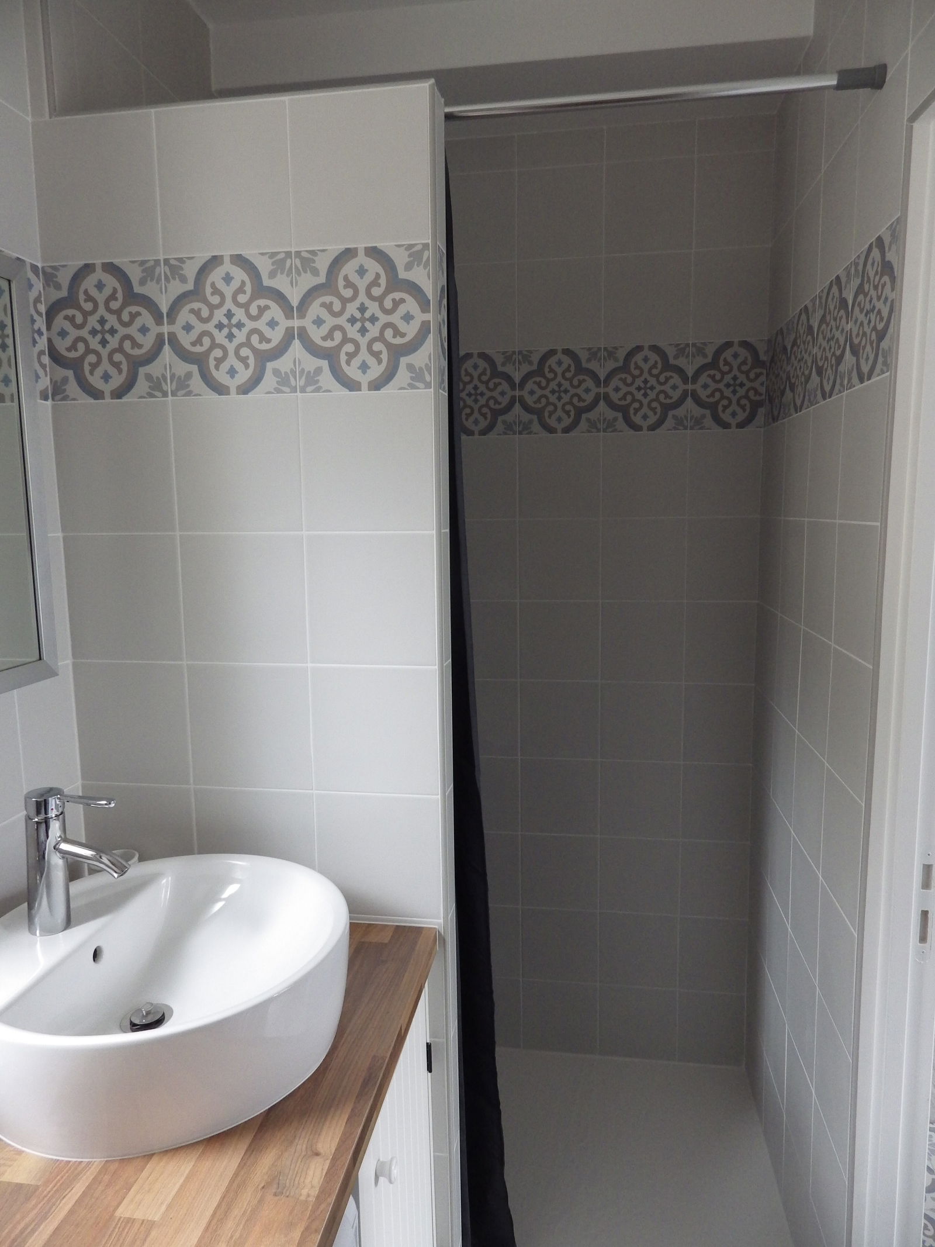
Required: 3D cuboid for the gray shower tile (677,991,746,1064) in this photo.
[{"bbox_3d":[0.623,1.038,2.036,0.168,0.200,0.010,0,8,8],"label":"gray shower tile"}]

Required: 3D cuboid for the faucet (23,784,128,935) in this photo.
[{"bbox_3d":[-0.492,0.301,0.997,0.138,0.182,0.052,0,8,8],"label":"faucet"}]

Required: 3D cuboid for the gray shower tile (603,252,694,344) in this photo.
[{"bbox_3d":[0.416,-0.748,1.830,0.200,0.200,0.010,0,8,8],"label":"gray shower tile"}]

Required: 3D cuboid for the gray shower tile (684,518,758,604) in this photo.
[{"bbox_3d":[0.606,-0.152,1.881,0.168,0.200,0.010,0,8,8],"label":"gray shower tile"}]

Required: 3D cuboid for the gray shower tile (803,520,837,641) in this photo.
[{"bbox_3d":[0.624,-0.079,1.396,0.010,0.200,0.200,0,7,9],"label":"gray shower tile"}]

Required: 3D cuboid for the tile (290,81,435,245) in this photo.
[{"bbox_3d":[-0.150,-0.630,1.106,0.199,0.200,0.010,1,8,8],"label":"tile"}]

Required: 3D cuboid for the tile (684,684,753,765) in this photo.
[{"bbox_3d":[0.617,0.247,1.947,0.167,0.200,0.010,0,7,8],"label":"tile"}]

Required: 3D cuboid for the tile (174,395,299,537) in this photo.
[{"bbox_3d":[-0.346,-0.238,1.197,0.200,0.200,0.010,0,7,8],"label":"tile"}]

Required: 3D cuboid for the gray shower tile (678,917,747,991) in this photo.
[{"bbox_3d":[0.620,0.840,2.010,0.168,0.200,0.010,0,8,8],"label":"gray shower tile"}]

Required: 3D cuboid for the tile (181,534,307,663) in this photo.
[{"bbox_3d":[-0.344,-0.037,1.226,0.200,0.200,0.010,0,7,8],"label":"tile"}]

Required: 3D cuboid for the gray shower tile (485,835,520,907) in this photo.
[{"bbox_3d":[0.041,0.646,2.099,0.200,0.200,0.010,0,7,9],"label":"gray shower tile"}]

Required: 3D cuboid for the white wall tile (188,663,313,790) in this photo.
[{"bbox_3d":[-0.342,0.163,1.252,0.200,0.200,0.010,0,7,8],"label":"white wall tile"}]

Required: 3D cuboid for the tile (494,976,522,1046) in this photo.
[{"bbox_3d":[0.046,1.045,2.148,0.200,0.200,0.010,0,8,9],"label":"tile"}]

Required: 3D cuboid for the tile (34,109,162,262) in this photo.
[{"bbox_3d":[-0.543,-0.632,1.159,0.191,0.199,0.009,0,8,8],"label":"tile"}]

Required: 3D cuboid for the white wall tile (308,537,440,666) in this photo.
[{"bbox_3d":[-0.143,-0.036,1.186,0.196,0.198,0.009,0,8,8],"label":"white wall tile"}]

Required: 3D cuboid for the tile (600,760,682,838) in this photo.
[{"bbox_3d":[0.432,0.444,1.988,0.198,0.198,0.009,0,8,8],"label":"tile"}]

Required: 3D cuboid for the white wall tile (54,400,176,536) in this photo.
[{"bbox_3d":[-0.546,-0.239,1.234,0.196,0.200,0.010,0,7,9],"label":"white wall tile"}]

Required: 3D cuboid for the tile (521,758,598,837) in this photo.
[{"bbox_3d":[0.234,0.443,2.016,0.198,0.198,0.009,0,8,8],"label":"tile"}]

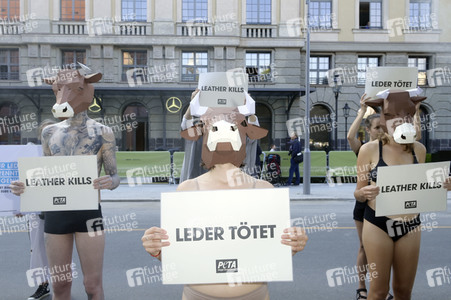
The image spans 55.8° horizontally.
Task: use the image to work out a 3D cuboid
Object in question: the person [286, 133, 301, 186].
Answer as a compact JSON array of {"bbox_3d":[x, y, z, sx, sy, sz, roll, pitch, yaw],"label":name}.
[{"bbox_3d":[2.220,0.300,13.900,0.460,1.750,0.520,0,0,-6],"label":"person"}]

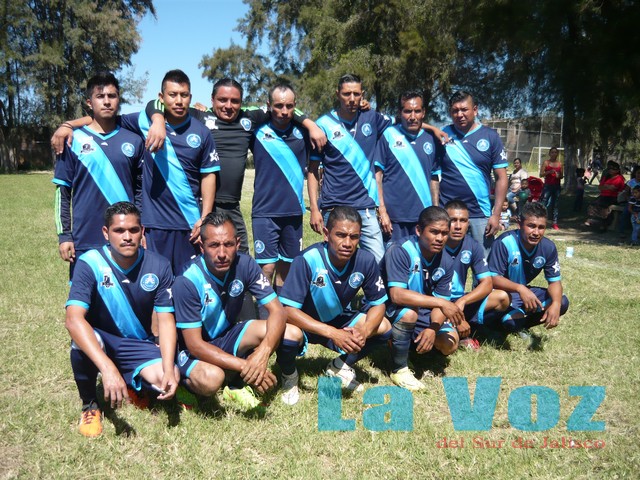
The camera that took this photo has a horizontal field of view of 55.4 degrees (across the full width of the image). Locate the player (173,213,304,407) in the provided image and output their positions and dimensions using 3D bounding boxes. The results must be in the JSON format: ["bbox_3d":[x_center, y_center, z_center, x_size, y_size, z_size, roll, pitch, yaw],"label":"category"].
[{"bbox_3d":[-0.407,0.332,2.901,0.620,0.953,0.740,-1,8,-13],"label":"player"}]

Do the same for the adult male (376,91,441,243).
[{"bbox_3d":[0.610,-0.161,4.181,0.490,1.680,0.290,0,7,2],"label":"adult male"}]

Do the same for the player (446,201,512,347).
[{"bbox_3d":[0.934,0.227,3.842,0.560,0.964,0.720,0,8,-6],"label":"player"}]

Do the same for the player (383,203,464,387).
[{"bbox_3d":[0.565,0.281,3.490,0.490,0.970,0.670,-2,7,-18],"label":"player"}]

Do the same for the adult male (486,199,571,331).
[{"bbox_3d":[1.292,0.238,3.822,0.530,0.962,0.680,3,8,10],"label":"adult male"}]

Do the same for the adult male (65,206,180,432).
[{"bbox_3d":[-0.945,0.312,3.031,0.560,1.020,0.740,-1,7,-10],"label":"adult male"}]

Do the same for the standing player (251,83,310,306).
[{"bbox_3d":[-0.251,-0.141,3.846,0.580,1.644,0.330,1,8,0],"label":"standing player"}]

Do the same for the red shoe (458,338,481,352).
[{"bbox_3d":[0.916,0.660,3.860,0.100,0.100,0.270,-5,10,-36],"label":"red shoe"}]

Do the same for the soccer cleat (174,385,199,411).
[{"bbox_3d":[-0.648,0.726,3.025,0.110,0.130,0.270,-4,9,-33],"label":"soccer cleat"}]

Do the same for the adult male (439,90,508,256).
[{"bbox_3d":[1.050,-0.183,4.280,0.560,1.700,0.340,1,7,8],"label":"adult male"}]

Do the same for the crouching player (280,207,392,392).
[{"bbox_3d":[0.066,0.314,2.998,0.560,0.981,0.720,1,8,-5],"label":"crouching player"}]

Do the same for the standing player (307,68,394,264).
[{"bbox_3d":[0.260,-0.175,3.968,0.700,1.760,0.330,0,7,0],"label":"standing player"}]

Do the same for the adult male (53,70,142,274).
[{"bbox_3d":[-1.190,-0.071,3.407,0.520,1.690,0.310,-1,7,-12],"label":"adult male"}]

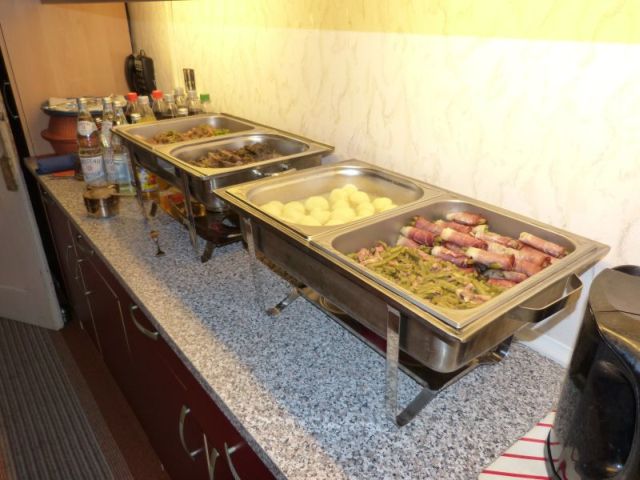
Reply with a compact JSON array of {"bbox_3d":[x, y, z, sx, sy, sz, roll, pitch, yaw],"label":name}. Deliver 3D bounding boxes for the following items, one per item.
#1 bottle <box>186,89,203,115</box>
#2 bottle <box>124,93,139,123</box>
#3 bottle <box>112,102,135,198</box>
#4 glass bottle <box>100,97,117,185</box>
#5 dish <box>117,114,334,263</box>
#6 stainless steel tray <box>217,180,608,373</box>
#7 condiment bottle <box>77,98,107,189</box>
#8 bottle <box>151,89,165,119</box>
[{"bbox_3d":[-0.468,-0.402,1.763,0.083,0.323,0.083,-6,27,-13],"label":"bottle"},{"bbox_3d":[-0.654,-0.365,1.681,0.085,0.326,0.085,-9,28,-19],"label":"bottle"},{"bbox_3d":[-0.670,-0.309,1.577,0.076,0.317,0.076,-10,28,-21],"label":"bottle"},{"bbox_3d":[-0.728,-0.347,1.655,0.079,0.316,0.079,-11,28,-22],"label":"glass bottle"},{"bbox_3d":[-0.297,-0.172,1.360,0.378,0.270,0.608,-20,33,-36],"label":"dish"},{"bbox_3d":[0.120,-0.001,0.841,0.378,0.116,0.593,-19,32,-34],"label":"stainless steel tray"},{"bbox_3d":[-0.795,-0.328,1.611,0.080,0.319,0.080,-12,29,-24],"label":"condiment bottle"},{"bbox_3d":[-0.585,-0.392,1.737,0.085,0.326,0.085,-8,27,-17],"label":"bottle"}]

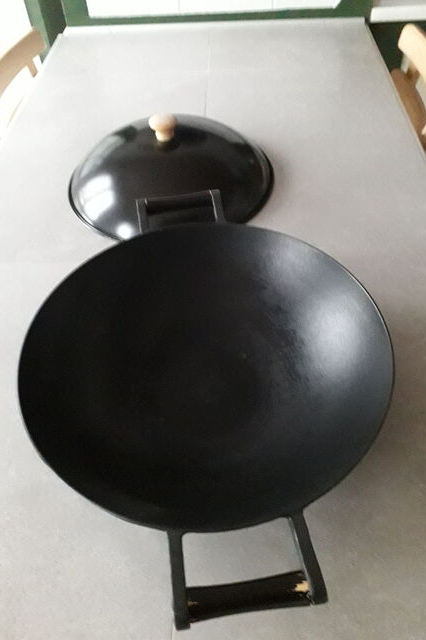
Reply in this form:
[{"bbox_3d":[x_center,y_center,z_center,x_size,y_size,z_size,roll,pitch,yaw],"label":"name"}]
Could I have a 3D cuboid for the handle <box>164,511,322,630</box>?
[{"bbox_3d":[0.022,0.179,0.363,0.106,0.021,0.067,-7,50,-3],"label":"handle"}]

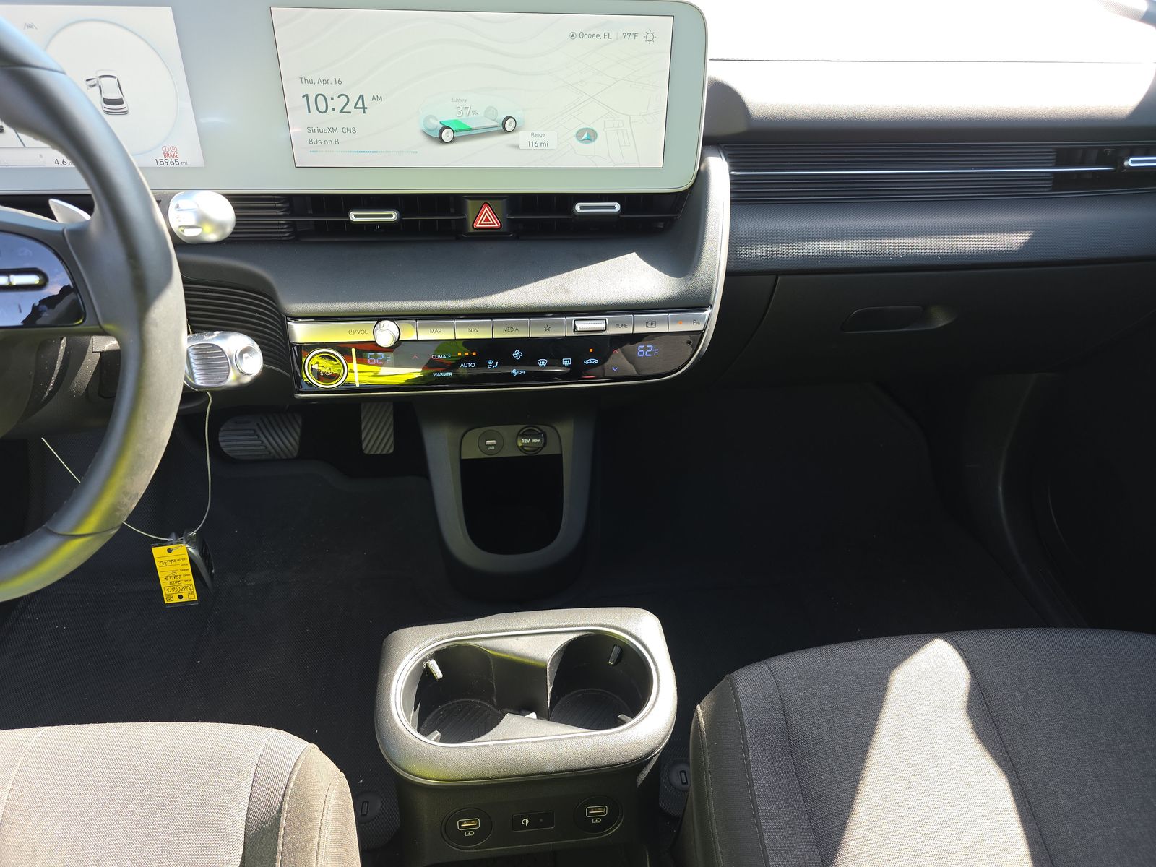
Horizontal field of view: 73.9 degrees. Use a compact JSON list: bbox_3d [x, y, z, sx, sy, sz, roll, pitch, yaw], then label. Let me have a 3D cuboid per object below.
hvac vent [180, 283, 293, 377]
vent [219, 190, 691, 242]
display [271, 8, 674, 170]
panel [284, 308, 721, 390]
[{"bbox_3d":[-0.289,-0.089,0.645,0.098,0.064,0.042,1,26,1],"label":"hvac vent"},{"bbox_3d":[-0.104,-0.189,0.668,0.390,0.042,0.033,-2,30,-6],"label":"vent"},{"bbox_3d":[-0.075,-0.264,0.596,0.294,0.111,0.014,-2,30,-6],"label":"display"},{"bbox_3d":[-0.063,-0.068,0.648,0.346,0.064,0.025,-2,26,-7],"label":"panel"}]

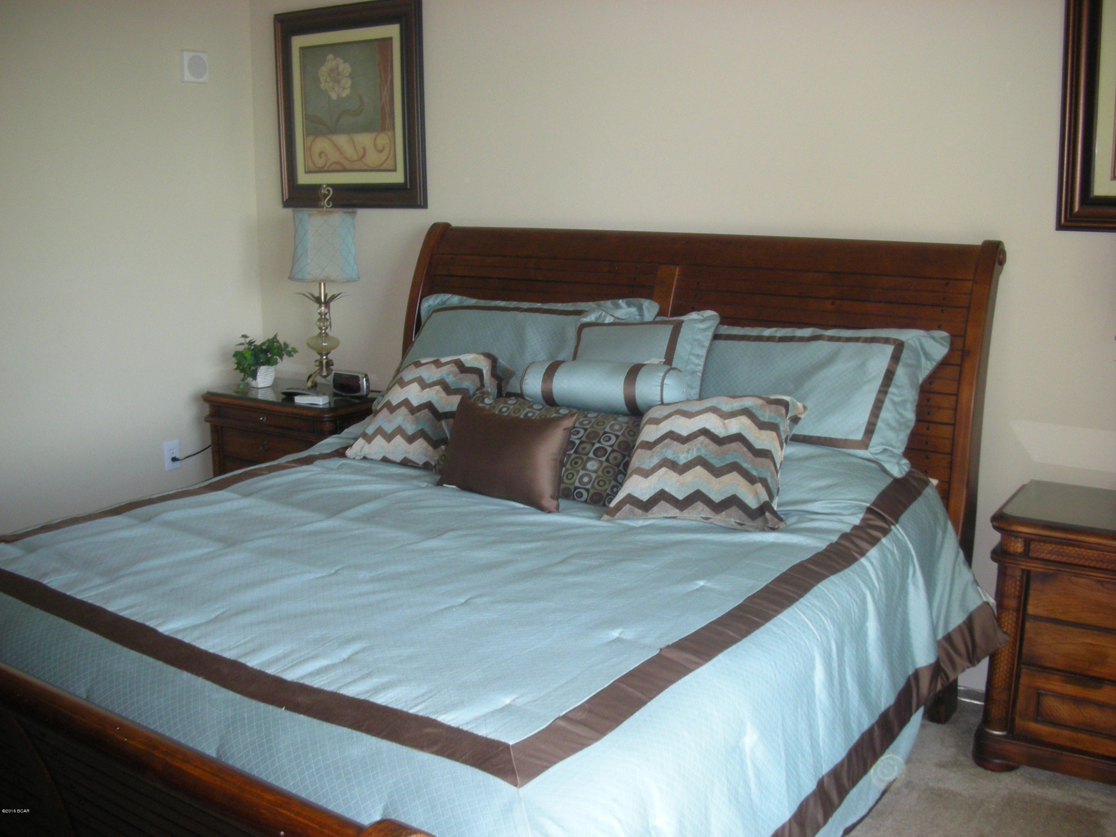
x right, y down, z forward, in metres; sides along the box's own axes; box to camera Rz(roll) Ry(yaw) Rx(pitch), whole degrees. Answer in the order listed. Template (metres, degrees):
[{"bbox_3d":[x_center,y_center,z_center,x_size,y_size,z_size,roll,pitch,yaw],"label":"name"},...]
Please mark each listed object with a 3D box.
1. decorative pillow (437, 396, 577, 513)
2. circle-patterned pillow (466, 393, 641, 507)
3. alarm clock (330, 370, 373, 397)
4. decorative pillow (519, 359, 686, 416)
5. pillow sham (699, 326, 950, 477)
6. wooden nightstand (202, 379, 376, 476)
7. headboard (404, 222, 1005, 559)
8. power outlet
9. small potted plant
[{"bbox_3d":[-0.134,0.084,2.931,0.390,0.260,0.130,9,-13,35],"label":"decorative pillow"},{"bbox_3d":[-0.012,0.054,3.115,0.590,0.310,0.140,8,-24,33],"label":"circle-patterned pillow"},{"bbox_3d":[-0.815,-0.147,4.507,0.160,0.105,0.080,7,14,31],"label":"alarm clock"},{"bbox_3d":[0.122,-0.099,3.128,0.480,0.140,0.140,7,14,31],"label":"decorative pillow"},{"bbox_3d":[0.567,-0.088,3.138,0.900,0.160,0.490,7,59,31],"label":"pillow sham"},{"bbox_3d":[-1.004,0.280,4.549,0.680,0.750,0.460,7,14,31],"label":"wooden nightstand"},{"bbox_3d":[0.360,0.080,3.776,2.017,1.392,0.270,7,14,31],"label":"headboard"},{"bbox_3d":[-1.554,0.149,4.558,0.012,0.118,0.073,7,14,31],"label":"power outlet"},{"bbox_3d":[-1.203,-0.232,4.633,0.230,0.220,0.210,7,14,31],"label":"small potted plant"}]

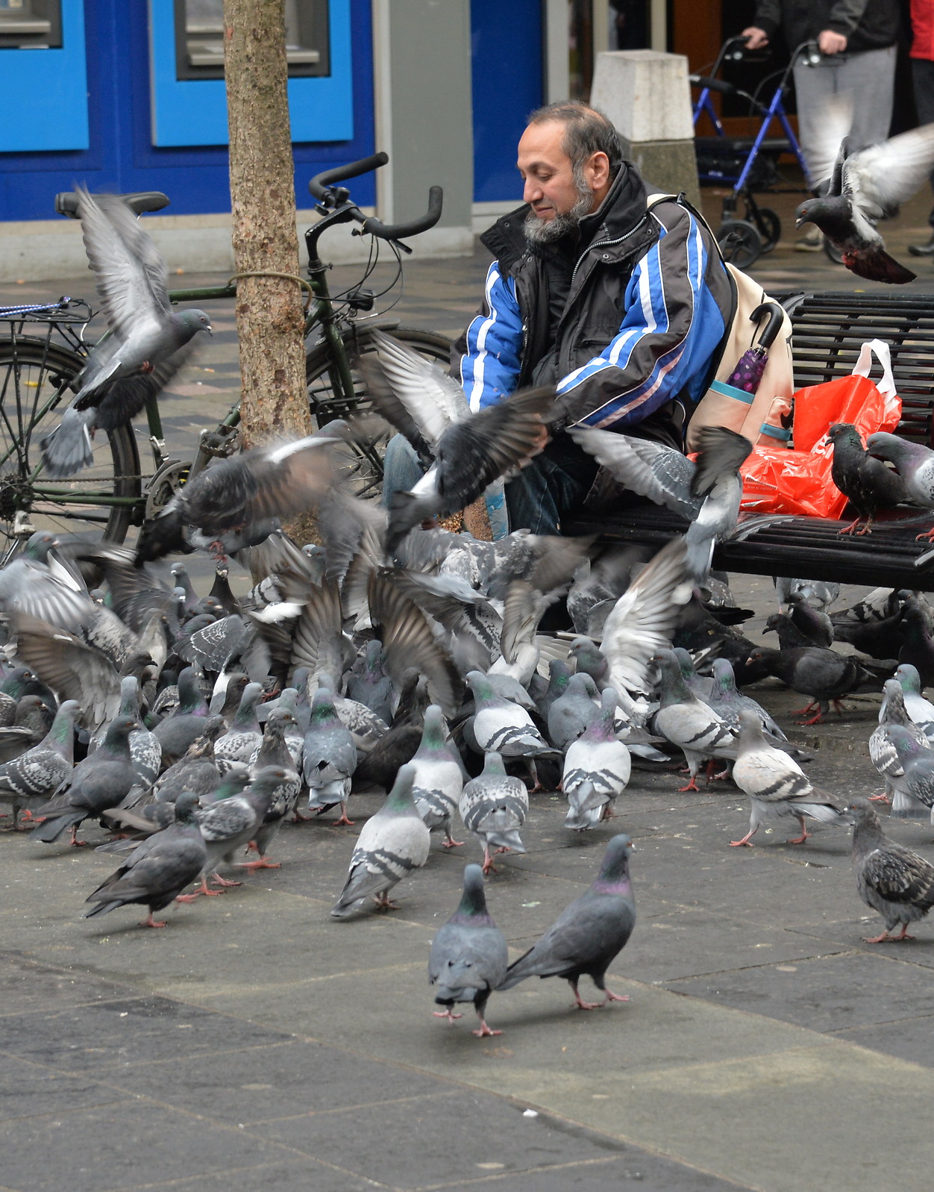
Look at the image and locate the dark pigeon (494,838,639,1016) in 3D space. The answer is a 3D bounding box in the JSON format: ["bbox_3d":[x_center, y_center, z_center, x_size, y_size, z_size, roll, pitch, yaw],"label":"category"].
[{"bbox_3d":[0.163,0.471,8.641,0.240,0.233,0.110,-5,8,-33],"label":"dark pigeon"}]

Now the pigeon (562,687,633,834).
[{"bbox_3d":[0.221,0.282,10.352,0.115,0.213,0.260,1,7,17],"label":"pigeon"}]

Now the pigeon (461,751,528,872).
[{"bbox_3d":[0.040,0.357,9.900,0.115,0.174,0.260,-2,7,-8],"label":"pigeon"}]

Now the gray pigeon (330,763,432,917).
[{"bbox_3d":[-0.148,0.399,9.776,0.120,0.233,0.285,3,7,32],"label":"gray pigeon"}]

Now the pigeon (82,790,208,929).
[{"bbox_3d":[-0.511,0.414,9.348,0.230,0.204,0.110,-5,8,-35],"label":"pigeon"}]

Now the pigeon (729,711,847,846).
[{"bbox_3d":[0.559,0.320,10.396,0.280,0.232,0.120,2,7,28],"label":"pigeon"}]

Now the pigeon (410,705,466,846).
[{"bbox_3d":[-0.062,0.309,10.115,0.115,0.223,0.260,1,7,15],"label":"pigeon"}]

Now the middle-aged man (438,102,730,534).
[{"bbox_3d":[0.236,-0.379,12.145,0.750,1.250,0.560,-7,9,-44],"label":"middle-aged man"}]

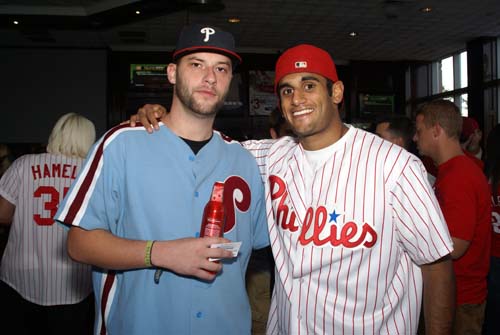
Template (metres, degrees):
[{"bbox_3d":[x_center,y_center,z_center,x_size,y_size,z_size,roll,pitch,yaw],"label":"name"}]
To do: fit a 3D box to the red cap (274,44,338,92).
[{"bbox_3d":[0.173,-0.272,1.486,0.180,0.155,0.265,-6,-16,14],"label":"red cap"}]

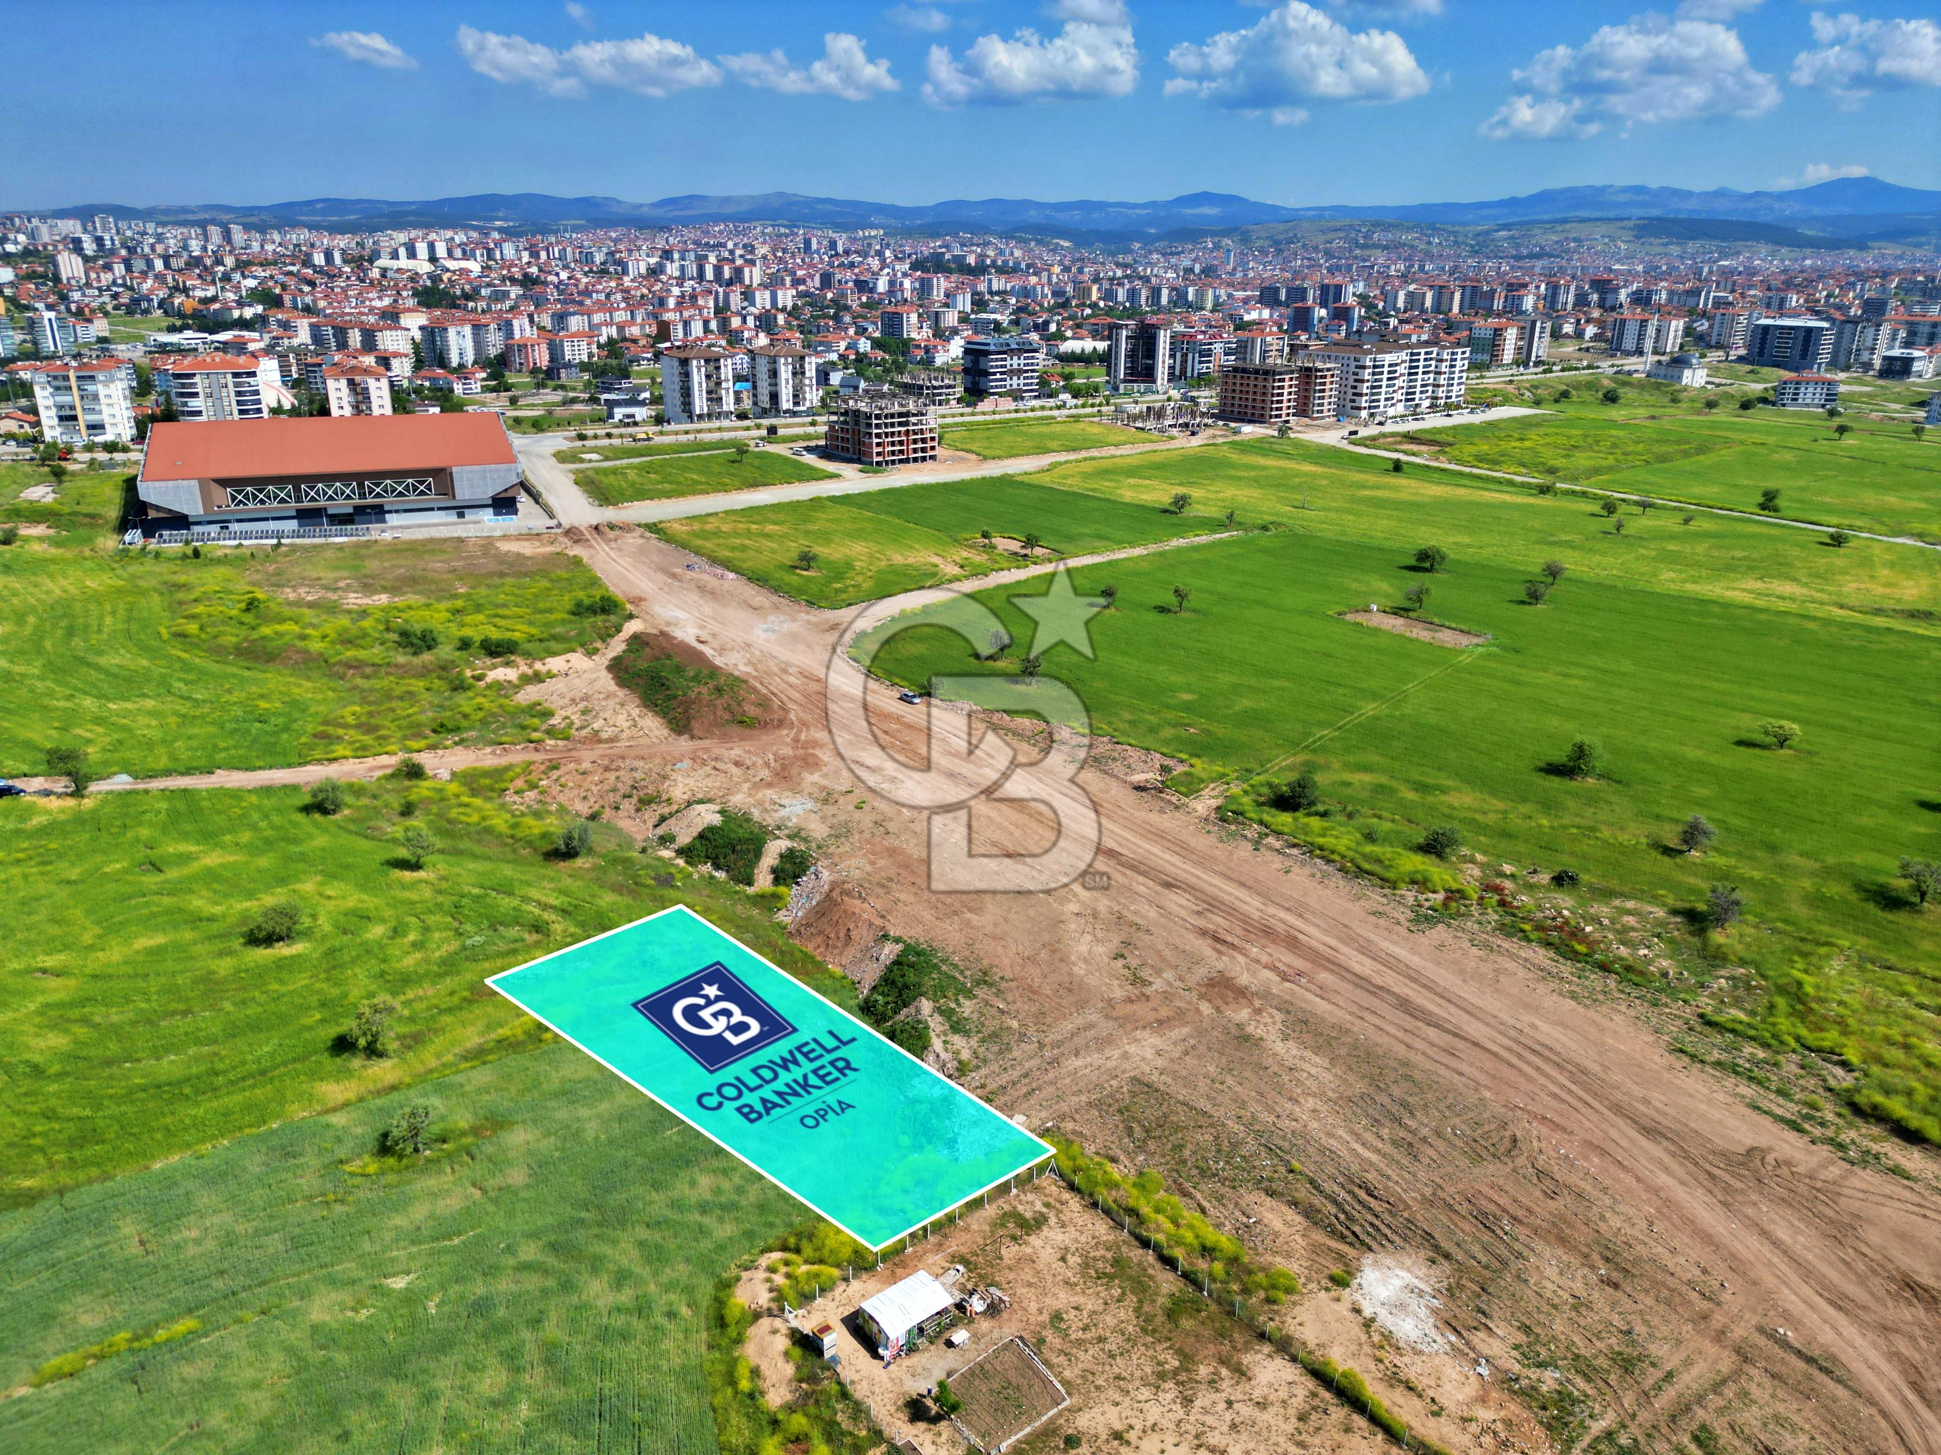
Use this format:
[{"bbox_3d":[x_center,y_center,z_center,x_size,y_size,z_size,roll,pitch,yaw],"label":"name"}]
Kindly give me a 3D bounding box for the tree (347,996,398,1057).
[{"bbox_3d":[-56.450,28.440,127.480,4.900,6.000,4.900,-10,23,-25],"label":"tree"}]

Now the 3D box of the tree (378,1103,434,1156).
[{"bbox_3d":[-47.360,34.168,113.832,4.000,4.400,4.000,1,20,0],"label":"tree"}]

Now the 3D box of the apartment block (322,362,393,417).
[{"bbox_3d":[-217.806,-118.435,480.077,20.400,21.600,25.000,-8,22,-23],"label":"apartment block"}]

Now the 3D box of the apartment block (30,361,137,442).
[{"bbox_3d":[-291.388,-107.881,443.490,24.071,25.279,12.084,-4,21,-11],"label":"apartment block"}]

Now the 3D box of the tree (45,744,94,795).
[{"bbox_3d":[-119.790,5.740,178.830,5.800,7.200,5.800,-14,25,-33],"label":"tree"}]

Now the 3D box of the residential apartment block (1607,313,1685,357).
[{"bbox_3d":[478.760,-278.910,952.840,24.000,28.000,39.000,-16,26,-37],"label":"residential apartment block"}]

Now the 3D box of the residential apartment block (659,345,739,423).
[{"bbox_3d":[-113.009,-142.813,558.201,19.862,28.708,23.953,-18,27,-41],"label":"residential apartment block"}]

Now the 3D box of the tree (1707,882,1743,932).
[{"bbox_3d":[86.432,20.562,154.196,4.100,5.600,4.100,1,20,0],"label":"tree"}]

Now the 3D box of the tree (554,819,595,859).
[{"bbox_3d":[-52.406,14.549,177.541,4.300,4.100,4.300,0,20,0],"label":"tree"}]

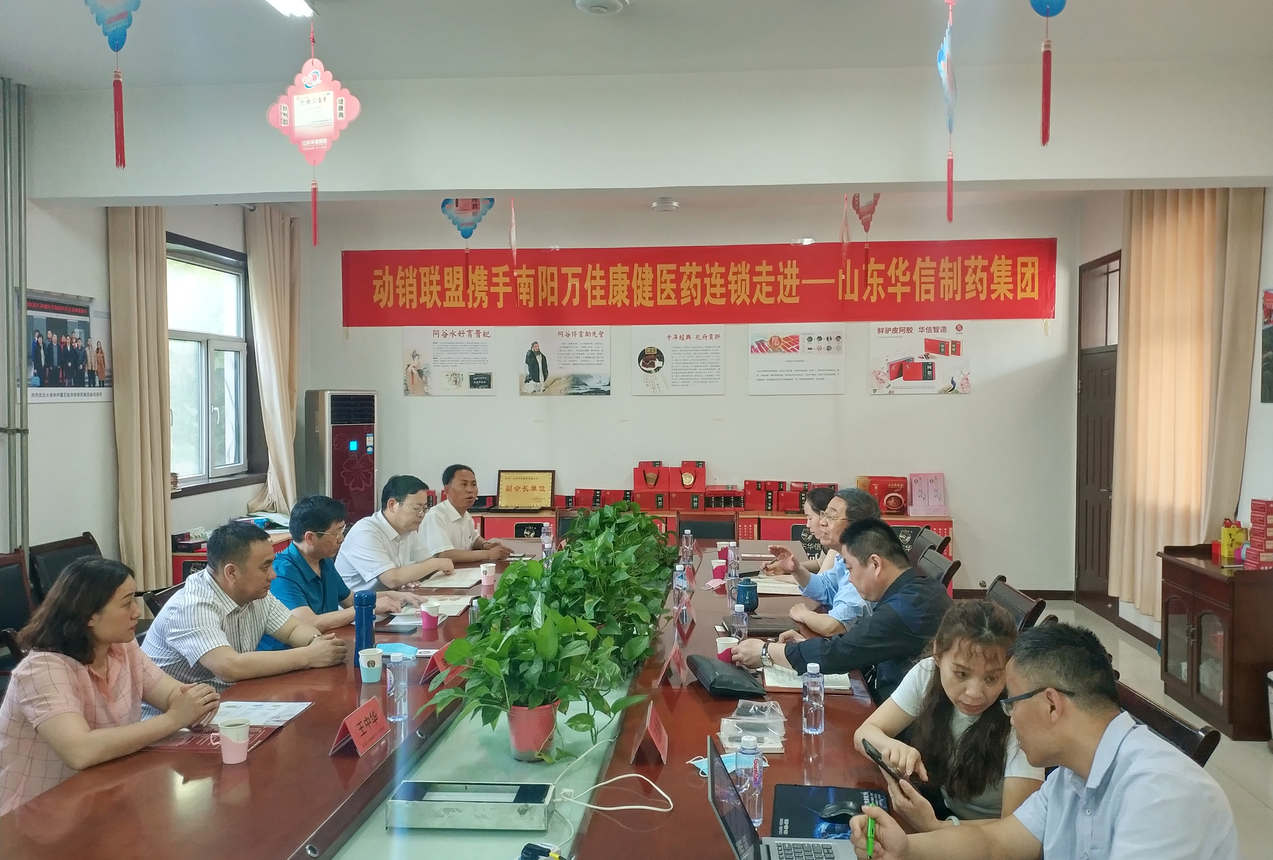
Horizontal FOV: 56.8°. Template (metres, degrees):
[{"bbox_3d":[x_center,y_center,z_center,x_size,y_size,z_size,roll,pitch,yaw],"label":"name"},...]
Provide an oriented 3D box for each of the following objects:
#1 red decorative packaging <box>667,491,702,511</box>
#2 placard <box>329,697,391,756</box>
[{"bbox_3d":[0.422,0.594,9.848,0.290,0.160,0.090,0,1,5],"label":"red decorative packaging"},{"bbox_3d":[-0.702,0.752,3.006,0.085,0.095,0.220,0,2,7],"label":"placard"}]

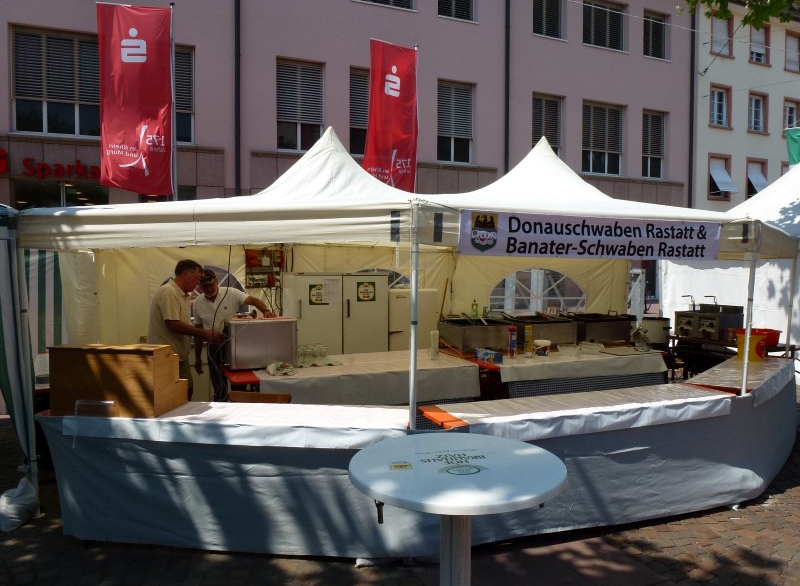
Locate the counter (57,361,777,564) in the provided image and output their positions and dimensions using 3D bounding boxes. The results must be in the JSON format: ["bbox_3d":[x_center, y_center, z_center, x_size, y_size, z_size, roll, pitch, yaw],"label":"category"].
[{"bbox_3d":[0.979,1.076,4.288,6.500,0.780,1.550,-1,3,-20],"label":"counter"}]

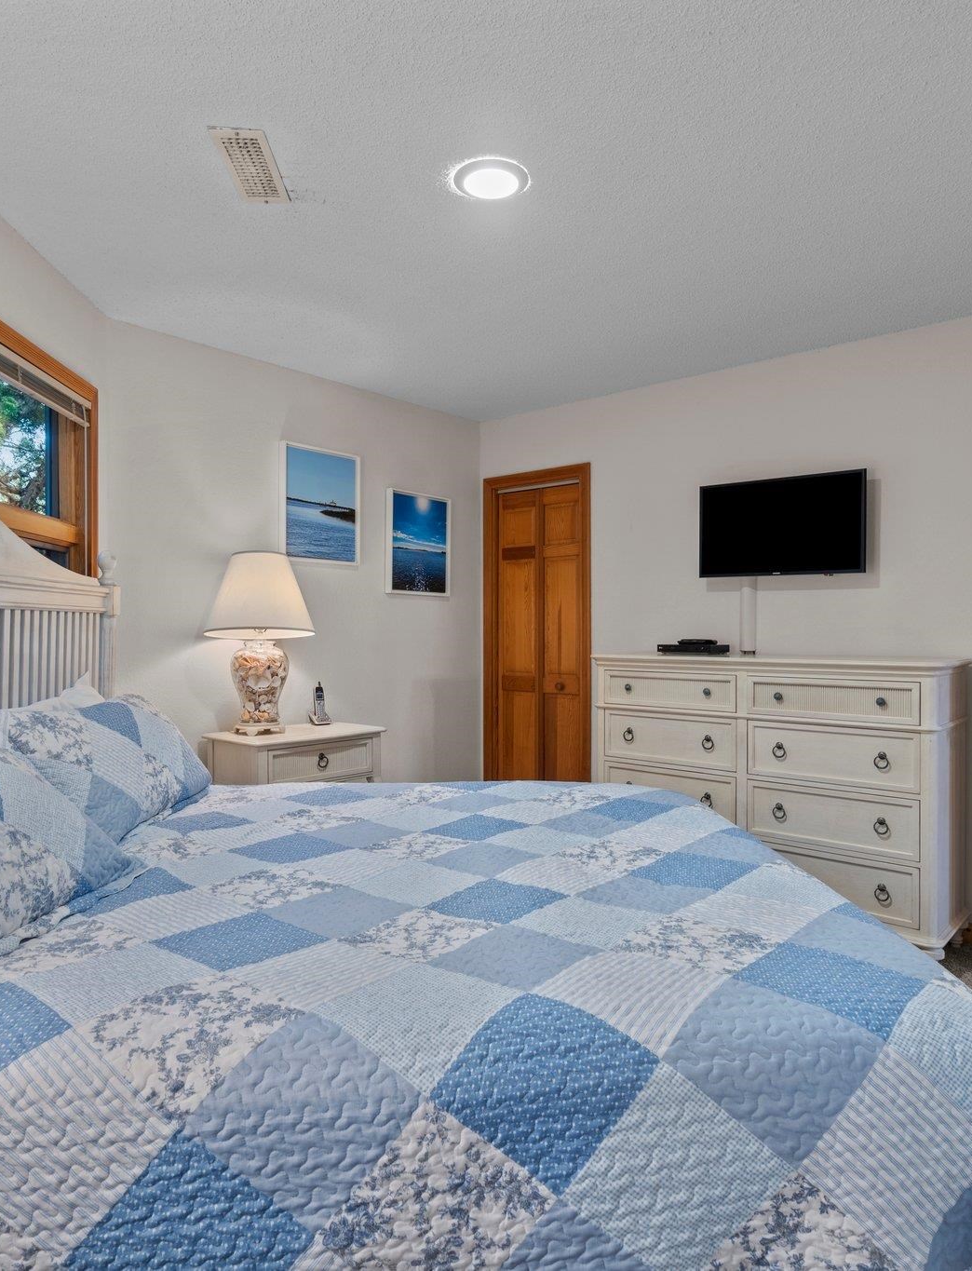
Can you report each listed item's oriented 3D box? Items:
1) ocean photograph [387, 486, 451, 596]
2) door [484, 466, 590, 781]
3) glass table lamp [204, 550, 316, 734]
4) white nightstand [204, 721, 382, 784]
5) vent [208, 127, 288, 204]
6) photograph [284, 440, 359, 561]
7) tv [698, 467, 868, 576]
[{"bbox_3d":[-0.350,-0.485,4.270,0.030,0.540,0.430,0,1,41],"label":"ocean photograph"},{"bbox_3d":[0.280,0.134,4.438,0.730,2.100,0.090,0,1,40],"label":"door"},{"bbox_3d":[-0.955,0.033,3.360,0.460,0.760,0.460,0,1,41],"label":"glass table lamp"},{"bbox_3d":[-0.785,0.810,3.370,0.420,0.780,0.670,0,1,41],"label":"white nightstand"},{"bbox_3d":[-0.613,-1.232,2.100,0.135,0.020,0.335,0,0,-2],"label":"vent"},{"bbox_3d":[-0.790,-0.620,3.800,0.030,0.535,0.430,0,1,41],"label":"photograph"},{"bbox_3d":[1.296,-0.477,3.506,0.735,0.430,0.065,0,1,40],"label":"tv"}]

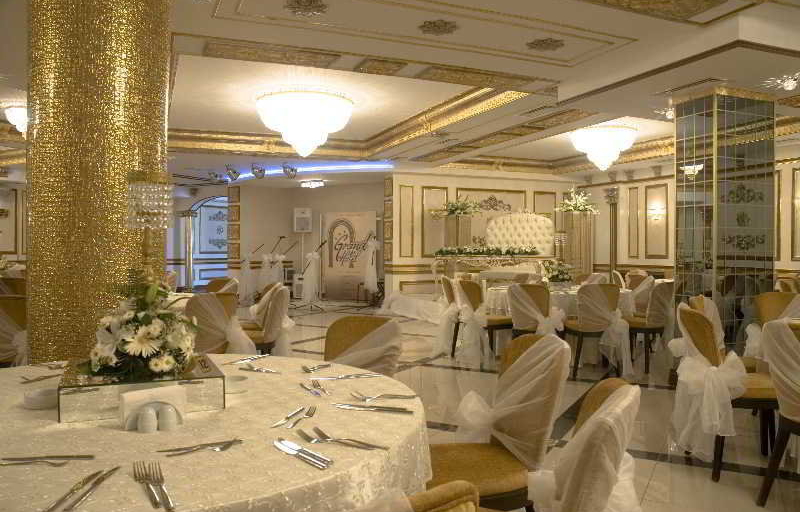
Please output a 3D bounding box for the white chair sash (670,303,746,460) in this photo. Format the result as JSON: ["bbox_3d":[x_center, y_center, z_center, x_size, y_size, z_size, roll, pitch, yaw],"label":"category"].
[{"bbox_3d":[1.672,0.697,3.261,0.280,0.820,0.470,0,1,6],"label":"white chair sash"}]

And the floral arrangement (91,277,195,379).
[{"bbox_3d":[-0.695,0.177,1.620,0.300,0.250,0.290,0,0,-23],"label":"floral arrangement"}]

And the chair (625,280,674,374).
[{"bbox_3d":[2.540,0.717,6.338,0.480,0.910,0.580,-1,1,-45],"label":"chair"}]

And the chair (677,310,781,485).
[{"bbox_3d":[1.960,0.748,3.458,0.580,0.910,0.480,0,1,2],"label":"chair"}]

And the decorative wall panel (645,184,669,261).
[{"bbox_3d":[5.750,-0.778,13.450,0.060,1.650,0.620,0,0,-25],"label":"decorative wall panel"}]

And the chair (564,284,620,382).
[{"bbox_3d":[1.842,0.689,5.771,0.470,0.880,0.560,0,1,-9],"label":"chair"}]

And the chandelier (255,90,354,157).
[{"bbox_3d":[-1.300,-1.724,8.200,1.320,0.740,1.320,0,0,-23],"label":"chandelier"}]

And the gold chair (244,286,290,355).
[{"bbox_3d":[-1.258,0.707,5.111,0.560,0.880,0.460,0,1,9],"label":"gold chair"}]

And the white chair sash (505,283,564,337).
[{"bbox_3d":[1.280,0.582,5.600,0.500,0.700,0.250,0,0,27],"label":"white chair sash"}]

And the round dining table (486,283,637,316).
[{"bbox_3d":[1.920,0.776,7.259,1.800,0.770,1.800,0,1,0],"label":"round dining table"}]

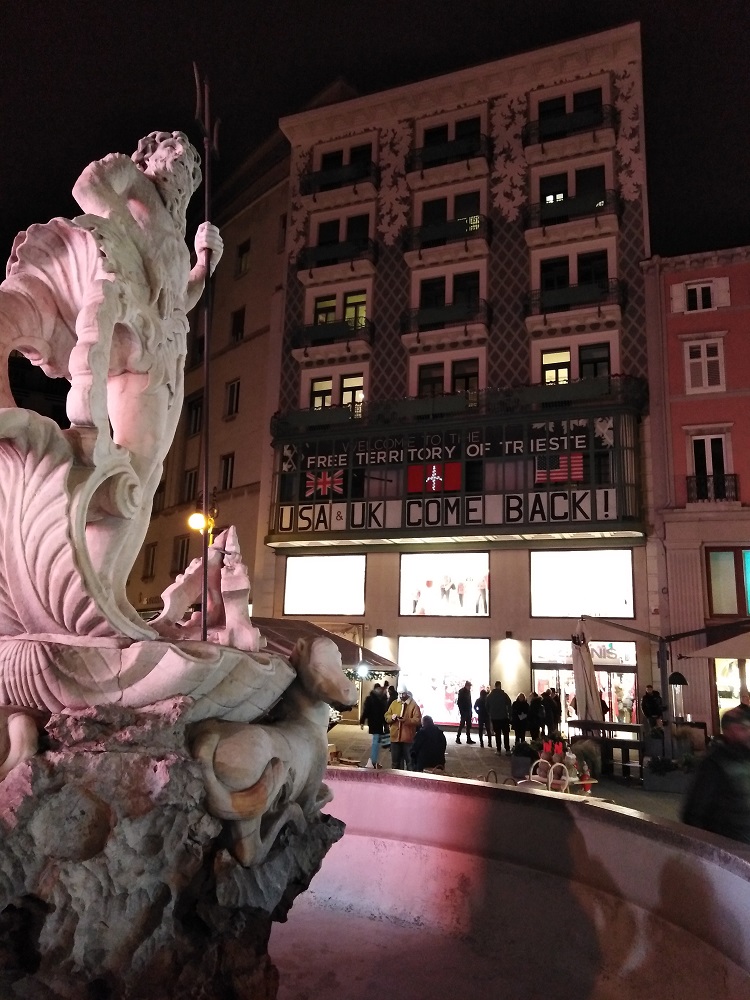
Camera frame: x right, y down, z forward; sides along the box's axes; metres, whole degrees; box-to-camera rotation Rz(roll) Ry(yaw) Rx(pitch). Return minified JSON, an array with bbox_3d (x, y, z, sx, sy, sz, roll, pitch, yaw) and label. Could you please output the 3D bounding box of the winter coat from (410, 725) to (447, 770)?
[{"bbox_3d":[1.028,4.756,13.878,0.620,0.842,0.480,5,-12,-15],"label":"winter coat"}]

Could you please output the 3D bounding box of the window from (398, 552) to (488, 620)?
[{"bbox_3d":[2.463,2.981,25.516,3.263,2.261,0.200,-3,-13,21],"label":"window"}]

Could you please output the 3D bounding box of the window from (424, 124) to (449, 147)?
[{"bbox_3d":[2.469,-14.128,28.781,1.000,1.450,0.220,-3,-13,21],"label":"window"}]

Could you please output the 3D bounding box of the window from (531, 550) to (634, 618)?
[{"bbox_3d":[6.648,2.705,23.263,3.180,2.210,0.200,-3,-13,21],"label":"window"}]

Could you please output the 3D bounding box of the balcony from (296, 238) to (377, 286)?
[{"bbox_3d":[-1.498,-9.338,28.630,3.100,1.210,1.000,-3,-13,21],"label":"balcony"}]

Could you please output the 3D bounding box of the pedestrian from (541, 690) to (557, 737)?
[{"bbox_3d":[5.299,6.592,22.115,0.500,1.650,0.380,-6,-15,34],"label":"pedestrian"}]

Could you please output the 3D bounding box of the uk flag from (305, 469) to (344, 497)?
[{"bbox_3d":[-1.811,-0.590,26.017,1.481,0.973,0.050,-3,-13,21],"label":"uk flag"}]

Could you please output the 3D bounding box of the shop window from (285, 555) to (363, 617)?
[{"bbox_3d":[-1.862,3.193,27.190,3.343,2.261,0.200,-3,-13,21],"label":"shop window"}]

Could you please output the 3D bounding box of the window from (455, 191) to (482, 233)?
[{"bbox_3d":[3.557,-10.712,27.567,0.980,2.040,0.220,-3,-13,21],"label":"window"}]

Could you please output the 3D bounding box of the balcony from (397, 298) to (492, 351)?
[{"bbox_3d":[2.557,-6.291,26.297,3.130,1.300,1.000,-3,-13,21],"label":"balcony"}]

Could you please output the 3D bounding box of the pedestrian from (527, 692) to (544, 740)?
[{"bbox_3d":[4.129,5.792,18.557,0.380,1.612,0.480,-9,-16,42],"label":"pedestrian"}]

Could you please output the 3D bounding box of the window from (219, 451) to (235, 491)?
[{"bbox_3d":[-6.271,-1.186,30.600,0.220,1.600,1.020,13,-16,-42],"label":"window"}]

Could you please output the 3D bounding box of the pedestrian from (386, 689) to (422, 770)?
[{"bbox_3d":[0.582,4.778,14.779,0.640,1.785,0.450,-1,-12,14],"label":"pedestrian"}]

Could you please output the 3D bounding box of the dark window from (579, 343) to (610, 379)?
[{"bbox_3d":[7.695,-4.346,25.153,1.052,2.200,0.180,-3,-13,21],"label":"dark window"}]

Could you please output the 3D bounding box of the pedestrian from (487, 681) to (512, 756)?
[{"bbox_3d":[3.256,5.713,18.953,0.620,1.835,0.400,0,-12,11],"label":"pedestrian"}]

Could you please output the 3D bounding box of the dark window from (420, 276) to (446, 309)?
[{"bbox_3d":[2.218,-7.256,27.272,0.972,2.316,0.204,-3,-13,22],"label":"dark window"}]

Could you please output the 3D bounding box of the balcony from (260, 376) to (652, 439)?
[{"bbox_3d":[2.501,-2.953,25.453,13.280,1.220,1.200,-3,-13,21],"label":"balcony"}]

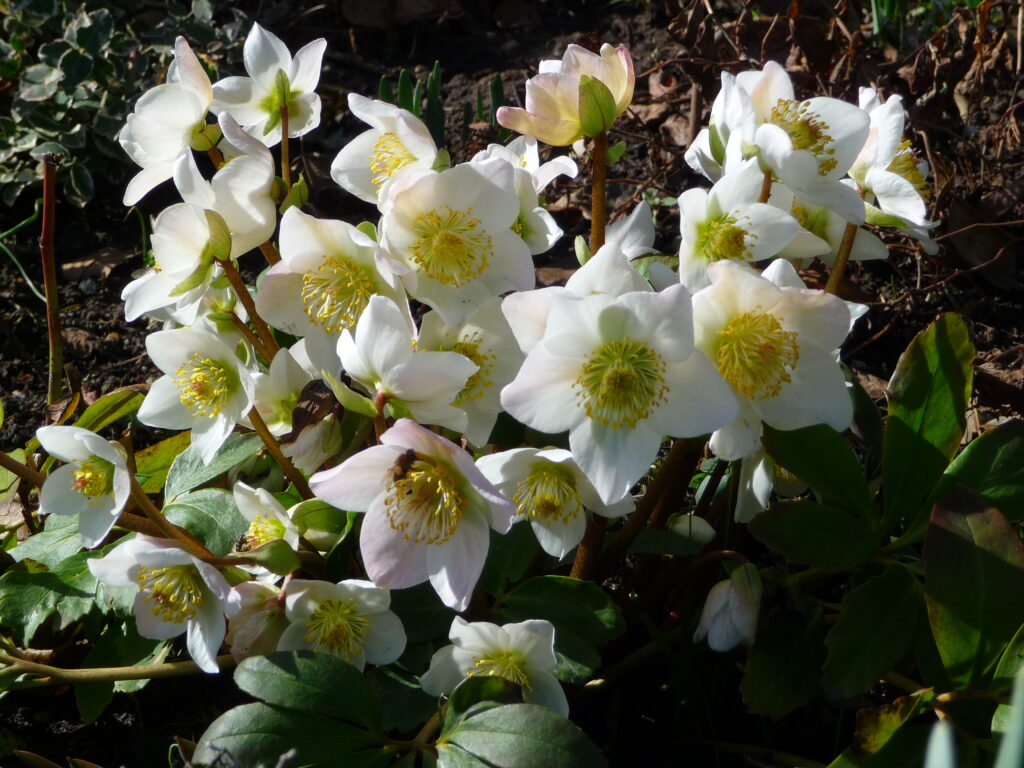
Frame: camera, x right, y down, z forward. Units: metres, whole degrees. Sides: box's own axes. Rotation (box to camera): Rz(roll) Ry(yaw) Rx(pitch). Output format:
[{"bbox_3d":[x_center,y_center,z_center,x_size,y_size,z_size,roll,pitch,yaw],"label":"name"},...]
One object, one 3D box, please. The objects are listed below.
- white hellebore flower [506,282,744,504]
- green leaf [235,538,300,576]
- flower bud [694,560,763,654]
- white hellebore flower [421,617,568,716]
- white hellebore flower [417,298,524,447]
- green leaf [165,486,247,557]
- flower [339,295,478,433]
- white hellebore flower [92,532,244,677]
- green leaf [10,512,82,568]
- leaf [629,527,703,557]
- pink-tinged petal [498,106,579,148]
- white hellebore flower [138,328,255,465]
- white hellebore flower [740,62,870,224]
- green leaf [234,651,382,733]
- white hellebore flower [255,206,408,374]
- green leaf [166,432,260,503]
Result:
[{"bbox_3d":[0.037,0.004,1.050,0.081,0.074,0.030,0,5,0],"label":"white hellebore flower"},{"bbox_3d":[-0.089,0.063,1.110,0.024,0.009,0.014,-7,41,-8],"label":"green leaf"},{"bbox_3d":[0.080,0.083,1.130,0.021,0.032,0.021,21,18,-3],"label":"flower bud"},{"bbox_3d":[-0.006,0.100,1.060,0.050,0.040,0.026,1,24,3],"label":"white hellebore flower"},{"bbox_3d":[-0.018,-0.004,1.150,0.049,0.054,0.025,-7,9,-14],"label":"white hellebore flower"},{"bbox_3d":[-0.114,0.052,1.140,0.034,0.012,0.026,19,44,21],"label":"green leaf"},{"bbox_3d":[-0.037,-0.007,1.080,0.048,0.042,0.030,10,34,18],"label":"flower"},{"bbox_3d":[-0.127,0.080,1.110,0.052,0.047,0.030,13,17,23],"label":"white hellebore flower"},{"bbox_3d":[-0.172,0.058,1.130,0.034,0.008,0.024,-19,40,-9],"label":"green leaf"},{"bbox_3d":[0.059,0.060,1.160,0.030,0.006,0.018,8,42,9],"label":"leaf"},{"bbox_3d":[0.011,-0.095,1.130,0.026,0.014,0.024,-25,37,-38],"label":"pink-tinged petal"},{"bbox_3d":[-0.118,0.005,1.140,0.044,0.047,0.025,13,11,26],"label":"white hellebore flower"},{"bbox_3d":[0.116,-0.095,1.200,0.030,0.058,0.058,-36,6,32],"label":"white hellebore flower"},{"bbox_3d":[-0.070,0.107,1.050,0.056,0.010,0.030,15,46,24],"label":"green leaf"},{"bbox_3d":[-0.067,-0.035,1.150,0.058,0.058,0.030,13,12,22],"label":"white hellebore flower"},{"bbox_3d":[-0.113,0.032,1.150,0.045,0.012,0.026,-29,44,-20],"label":"green leaf"}]

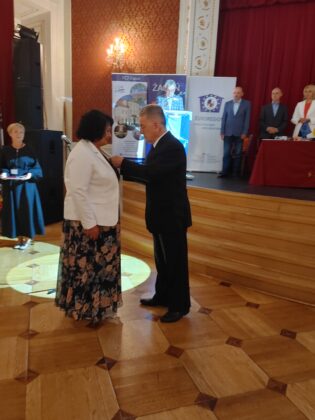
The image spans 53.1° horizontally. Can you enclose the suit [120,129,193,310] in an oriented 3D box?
[{"bbox_3d":[-0.030,0.135,2.654,0.580,1.500,0.500,3,12,2],"label":"suit"}]

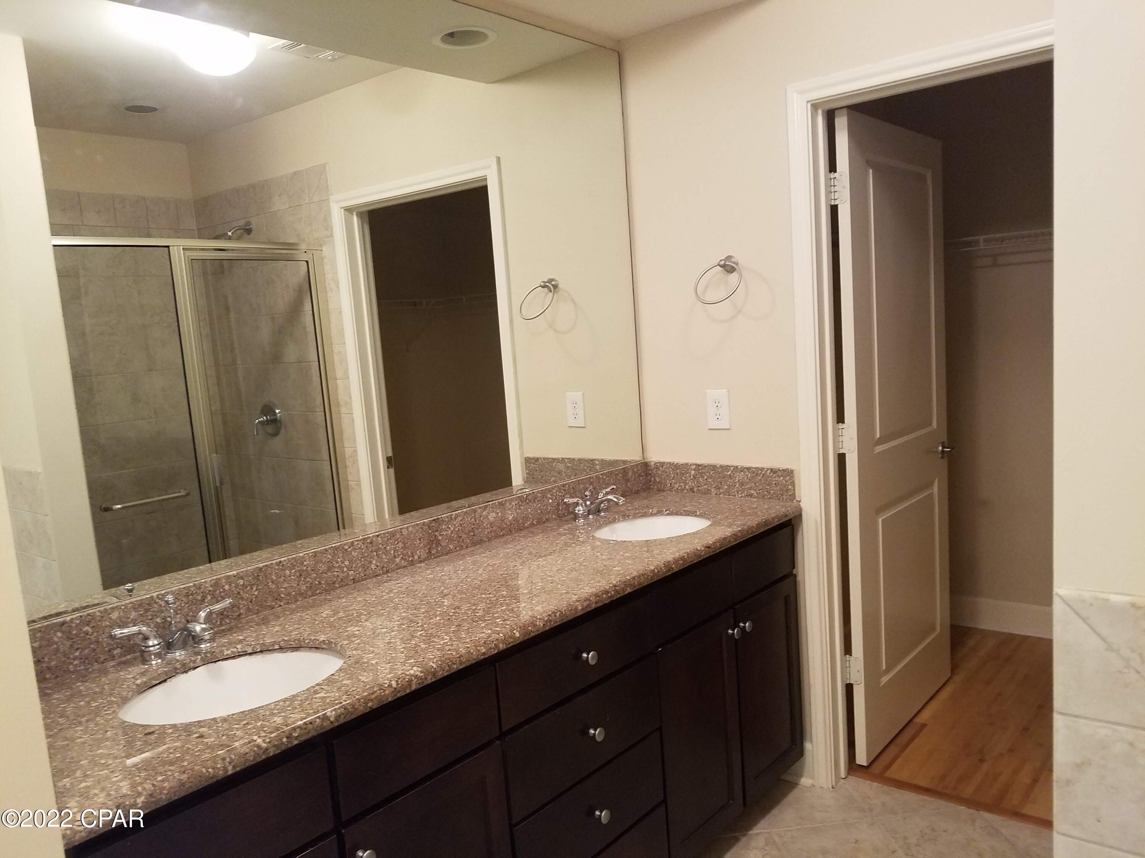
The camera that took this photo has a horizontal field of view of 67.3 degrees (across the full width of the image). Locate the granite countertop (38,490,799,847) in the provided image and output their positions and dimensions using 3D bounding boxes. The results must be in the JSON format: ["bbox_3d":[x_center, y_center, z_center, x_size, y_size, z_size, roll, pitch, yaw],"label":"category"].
[{"bbox_3d":[-0.200,0.365,1.986,0.571,0.036,2.050,2,9,41],"label":"granite countertop"}]

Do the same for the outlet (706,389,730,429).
[{"bbox_3d":[0.459,-0.059,2.703,0.080,0.124,0.008,2,9,41],"label":"outlet"}]

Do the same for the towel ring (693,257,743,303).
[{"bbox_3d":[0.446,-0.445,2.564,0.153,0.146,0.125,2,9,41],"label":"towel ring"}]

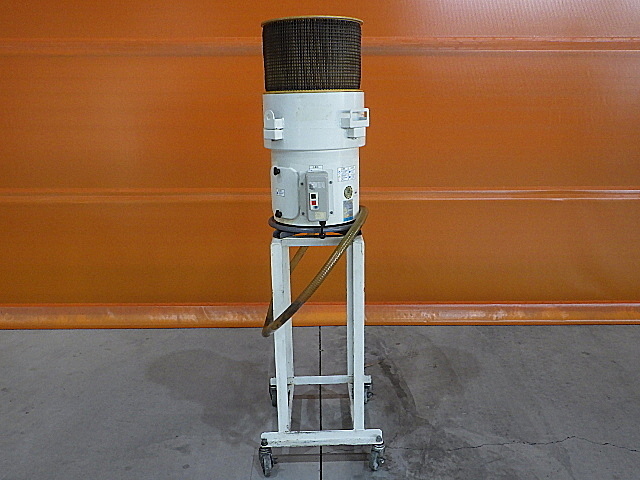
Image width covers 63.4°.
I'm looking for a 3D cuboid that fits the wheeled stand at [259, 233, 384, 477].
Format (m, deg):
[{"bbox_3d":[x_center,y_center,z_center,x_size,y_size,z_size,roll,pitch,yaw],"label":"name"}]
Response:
[{"bbox_3d":[0.001,0.392,2.068,0.469,0.914,0.510,-1,15,0],"label":"wheeled stand"}]

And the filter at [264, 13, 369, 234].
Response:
[{"bbox_3d":[-0.013,-0.410,1.867,0.381,0.687,0.386,-1,15,0],"label":"filter"}]

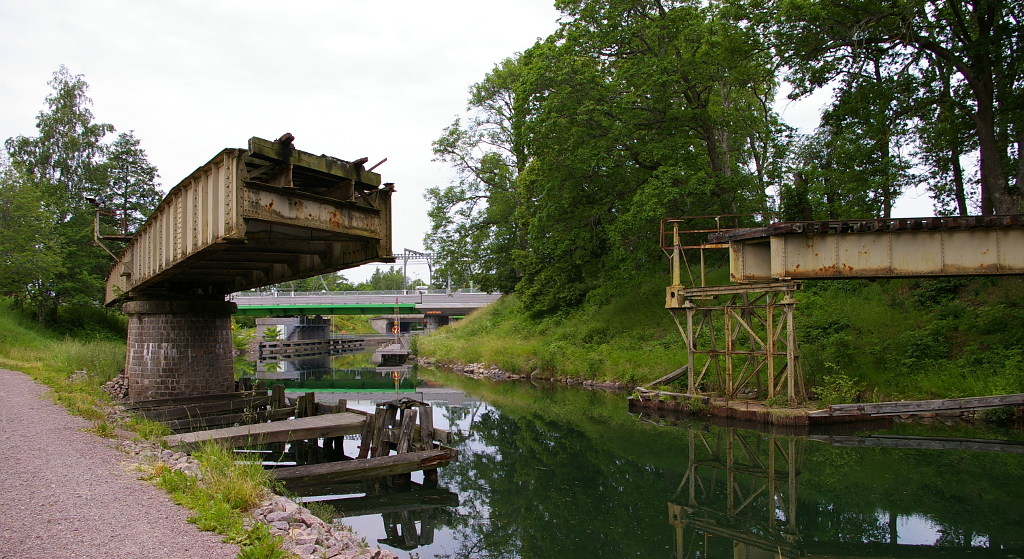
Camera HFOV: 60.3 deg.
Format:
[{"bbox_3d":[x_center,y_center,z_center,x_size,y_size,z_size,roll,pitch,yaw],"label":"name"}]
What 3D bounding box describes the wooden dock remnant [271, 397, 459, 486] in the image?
[{"bbox_3d":[-2.690,2.681,14.560,3.150,1.220,1.950,2,-4,-38],"label":"wooden dock remnant"}]

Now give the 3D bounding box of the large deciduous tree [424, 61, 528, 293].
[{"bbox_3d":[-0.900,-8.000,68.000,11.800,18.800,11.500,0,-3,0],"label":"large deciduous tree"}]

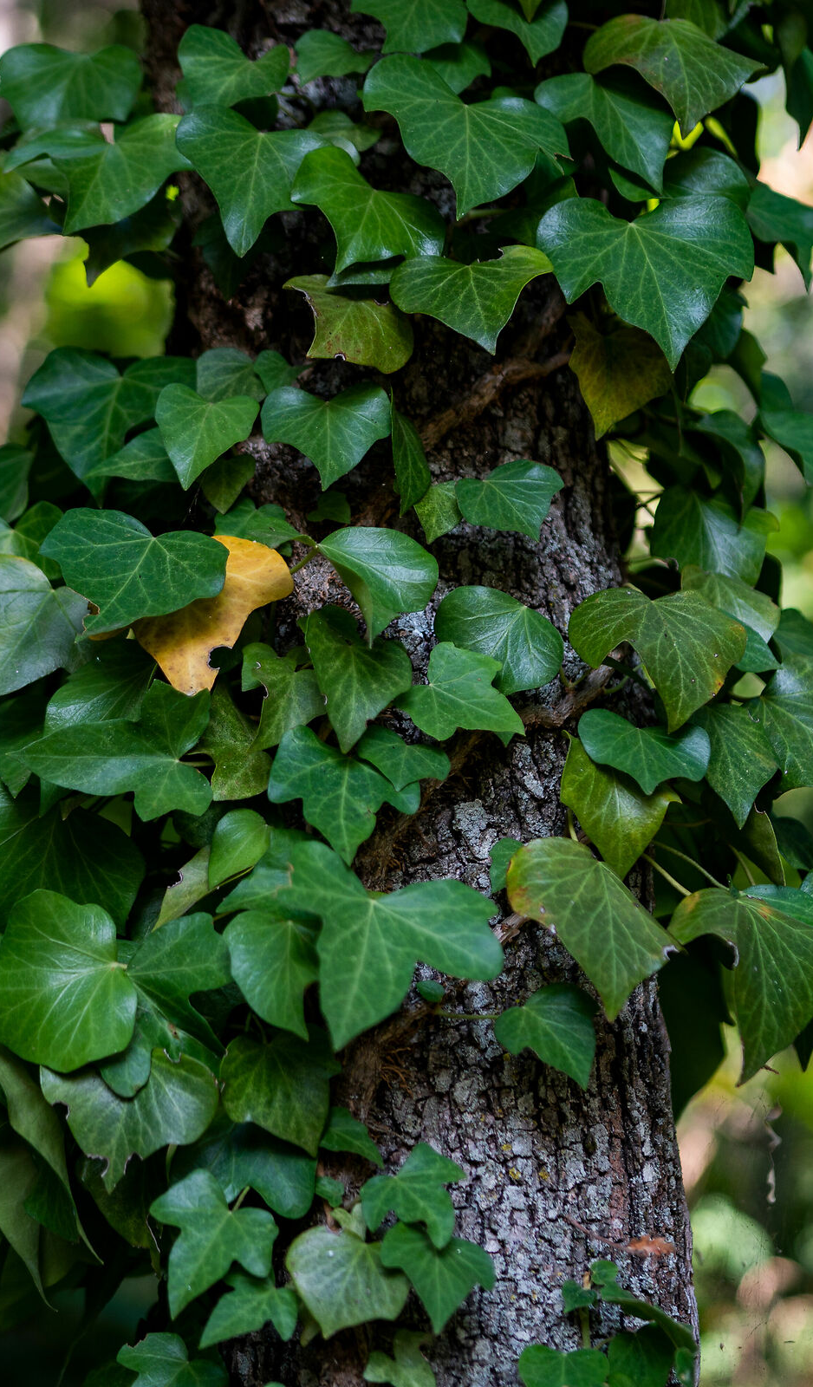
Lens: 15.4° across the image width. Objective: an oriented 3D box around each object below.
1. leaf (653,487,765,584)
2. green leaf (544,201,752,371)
[{"bbox_3d":[0.112,-0.058,1.110,0.044,0.038,0.022,0,-18,-9],"label":"leaf"},{"bbox_3d":[0.083,-0.143,1.040,0.075,0.060,0.024,0,-24,-6],"label":"green leaf"}]

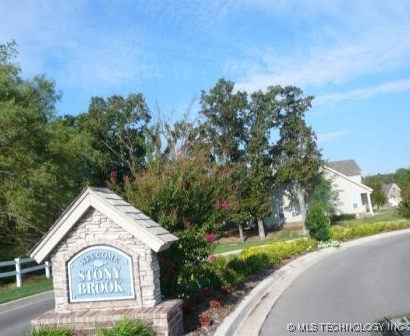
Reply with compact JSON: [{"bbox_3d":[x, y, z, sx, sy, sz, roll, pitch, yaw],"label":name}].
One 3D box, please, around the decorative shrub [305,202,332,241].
[{"bbox_3d":[5.139,2.460,16.655,1.100,1.700,1.100,-6,-8,0],"label":"decorative shrub"}]

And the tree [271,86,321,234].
[{"bbox_3d":[5.401,-0.492,21.653,3.100,8.900,3.100,-6,-8,0],"label":"tree"}]

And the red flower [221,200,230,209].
[{"bbox_3d":[0.393,0.700,6.954,0.160,0.160,0.160,-6,-8,0],"label":"red flower"}]

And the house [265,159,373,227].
[{"bbox_3d":[12.902,3.225,46.727,10.800,7.200,11.500,-6,-8,-5],"label":"house"}]

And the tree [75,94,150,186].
[{"bbox_3d":[-6.115,0.631,25.555,5.200,10.400,5.200,-6,-8,0],"label":"tree"}]

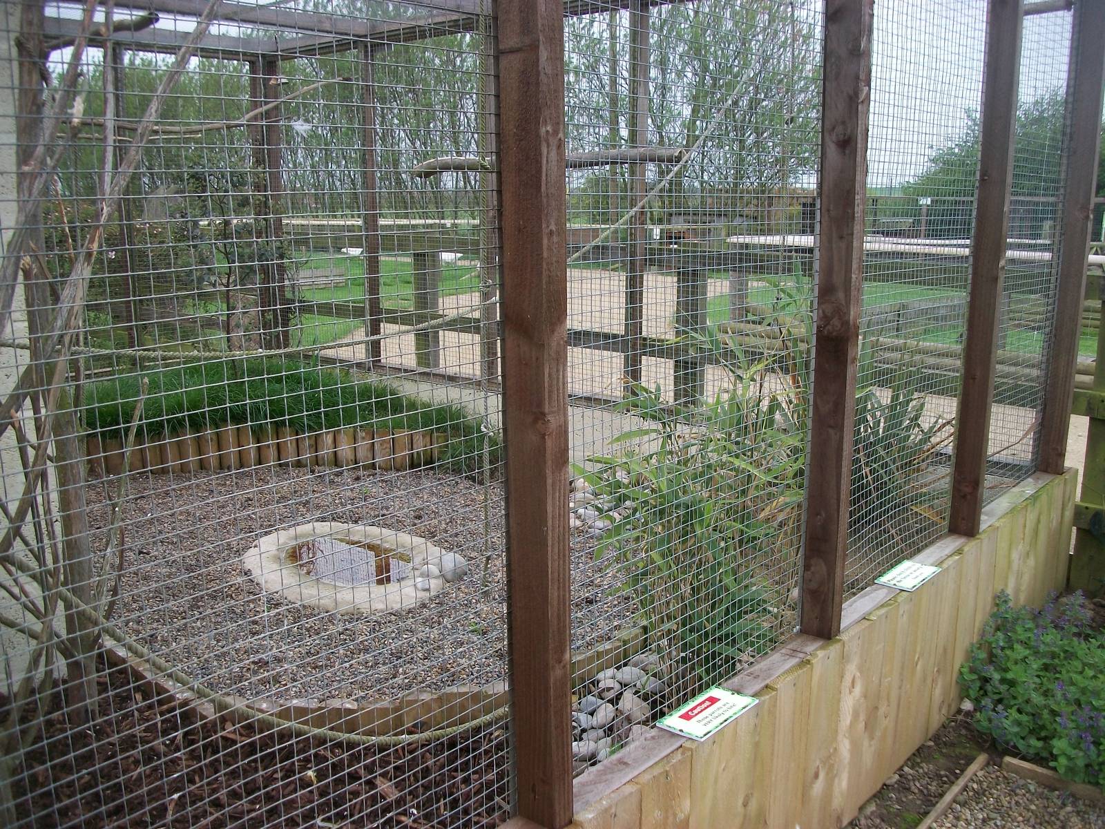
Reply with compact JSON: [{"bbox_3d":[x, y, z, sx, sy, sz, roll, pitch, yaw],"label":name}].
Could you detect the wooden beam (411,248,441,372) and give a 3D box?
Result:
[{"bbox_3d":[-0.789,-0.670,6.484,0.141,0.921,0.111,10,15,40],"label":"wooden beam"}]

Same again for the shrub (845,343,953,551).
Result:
[{"bbox_3d":[1.166,0.078,3.452,0.434,0.667,0.424,4,13,19],"label":"shrub"}]

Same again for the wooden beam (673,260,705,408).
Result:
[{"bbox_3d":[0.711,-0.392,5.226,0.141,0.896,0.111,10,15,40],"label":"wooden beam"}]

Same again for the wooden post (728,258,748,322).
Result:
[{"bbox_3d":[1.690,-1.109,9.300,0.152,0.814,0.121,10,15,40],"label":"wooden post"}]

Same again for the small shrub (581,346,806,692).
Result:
[{"bbox_3d":[0.370,0.234,2.518,0.576,0.838,0.505,2,12,9],"label":"small shrub"}]

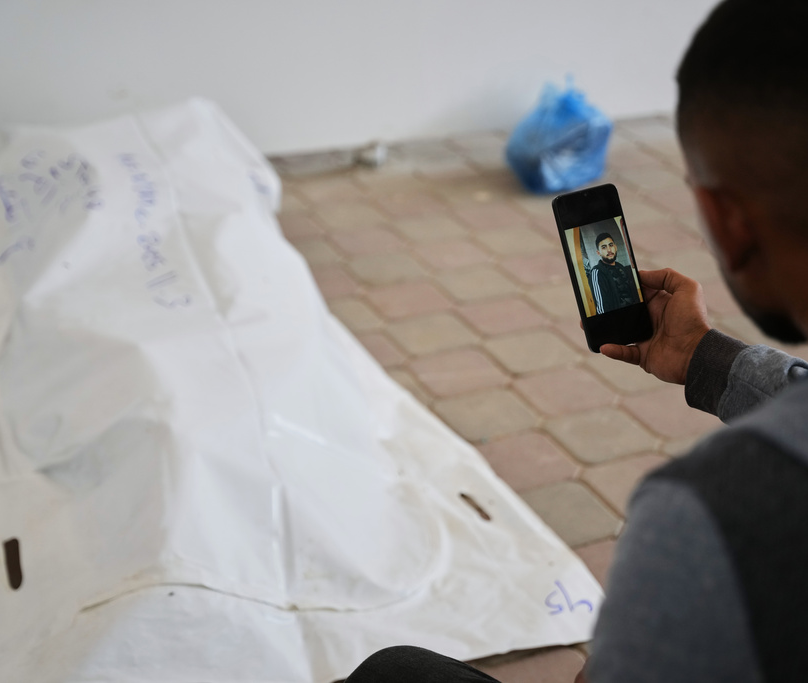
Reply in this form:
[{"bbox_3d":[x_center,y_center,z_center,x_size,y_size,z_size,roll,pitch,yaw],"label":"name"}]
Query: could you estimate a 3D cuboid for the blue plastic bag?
[{"bbox_3d":[0.406,-0.543,3.710,0.270,0.270,0.245,-8,26,-14],"label":"blue plastic bag"}]

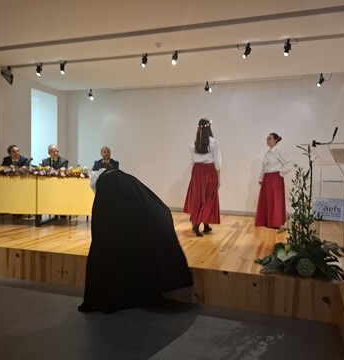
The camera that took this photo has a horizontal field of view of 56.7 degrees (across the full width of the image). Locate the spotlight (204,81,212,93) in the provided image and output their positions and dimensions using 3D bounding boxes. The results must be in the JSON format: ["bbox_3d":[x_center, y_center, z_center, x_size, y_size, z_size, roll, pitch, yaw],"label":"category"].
[{"bbox_3d":[0.721,-1.828,6.267,0.120,0.220,0.150,-1,3,-37],"label":"spotlight"}]

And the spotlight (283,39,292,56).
[{"bbox_3d":[1.485,-1.704,4.100,0.110,0.220,0.140,2,3,18],"label":"spotlight"}]

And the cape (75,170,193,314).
[{"bbox_3d":[-0.320,0.547,3.058,0.860,1.270,0.660,3,3,37],"label":"cape"}]

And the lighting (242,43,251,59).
[{"bbox_3d":[1.034,-1.774,4.385,0.100,0.210,0.150,3,3,41],"label":"lighting"}]

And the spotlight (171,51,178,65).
[{"bbox_3d":[0.040,-1.790,4.687,0.100,0.200,0.140,2,3,21],"label":"spotlight"}]

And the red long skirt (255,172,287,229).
[{"bbox_3d":[1.614,0.317,5.191,0.460,0.900,0.490,1,2,0],"label":"red long skirt"}]

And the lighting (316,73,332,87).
[{"bbox_3d":[2.645,-1.764,5.642,0.160,0.240,0.120,-1,3,-41],"label":"lighting"}]

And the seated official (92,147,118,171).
[{"bbox_3d":[-1.096,0.073,5.218,0.500,1.250,0.700,0,3,-3],"label":"seated official"}]

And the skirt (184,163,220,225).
[{"bbox_3d":[0.435,0.164,4.444,0.480,0.820,0.460,2,3,18],"label":"skirt"}]

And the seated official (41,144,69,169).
[{"bbox_3d":[-2.001,0.044,5.402,0.500,1.270,0.700,0,3,-6],"label":"seated official"}]

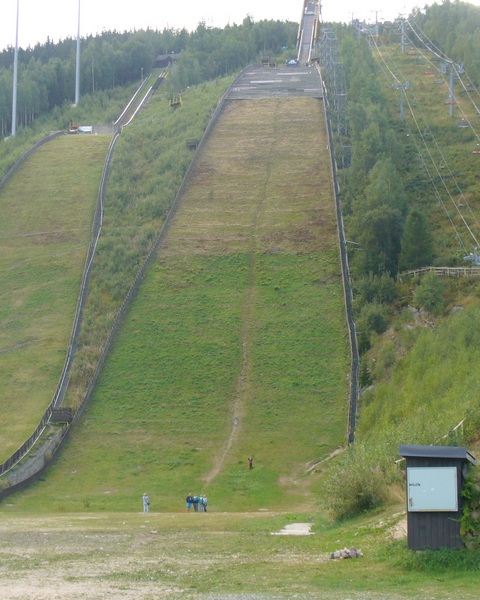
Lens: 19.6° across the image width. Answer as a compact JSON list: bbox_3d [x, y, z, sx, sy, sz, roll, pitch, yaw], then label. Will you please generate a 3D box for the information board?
[{"bbox_3d":[4.132,4.059,29.738,1.060,0.940,0.080,-2,-9,13],"label":"information board"}]

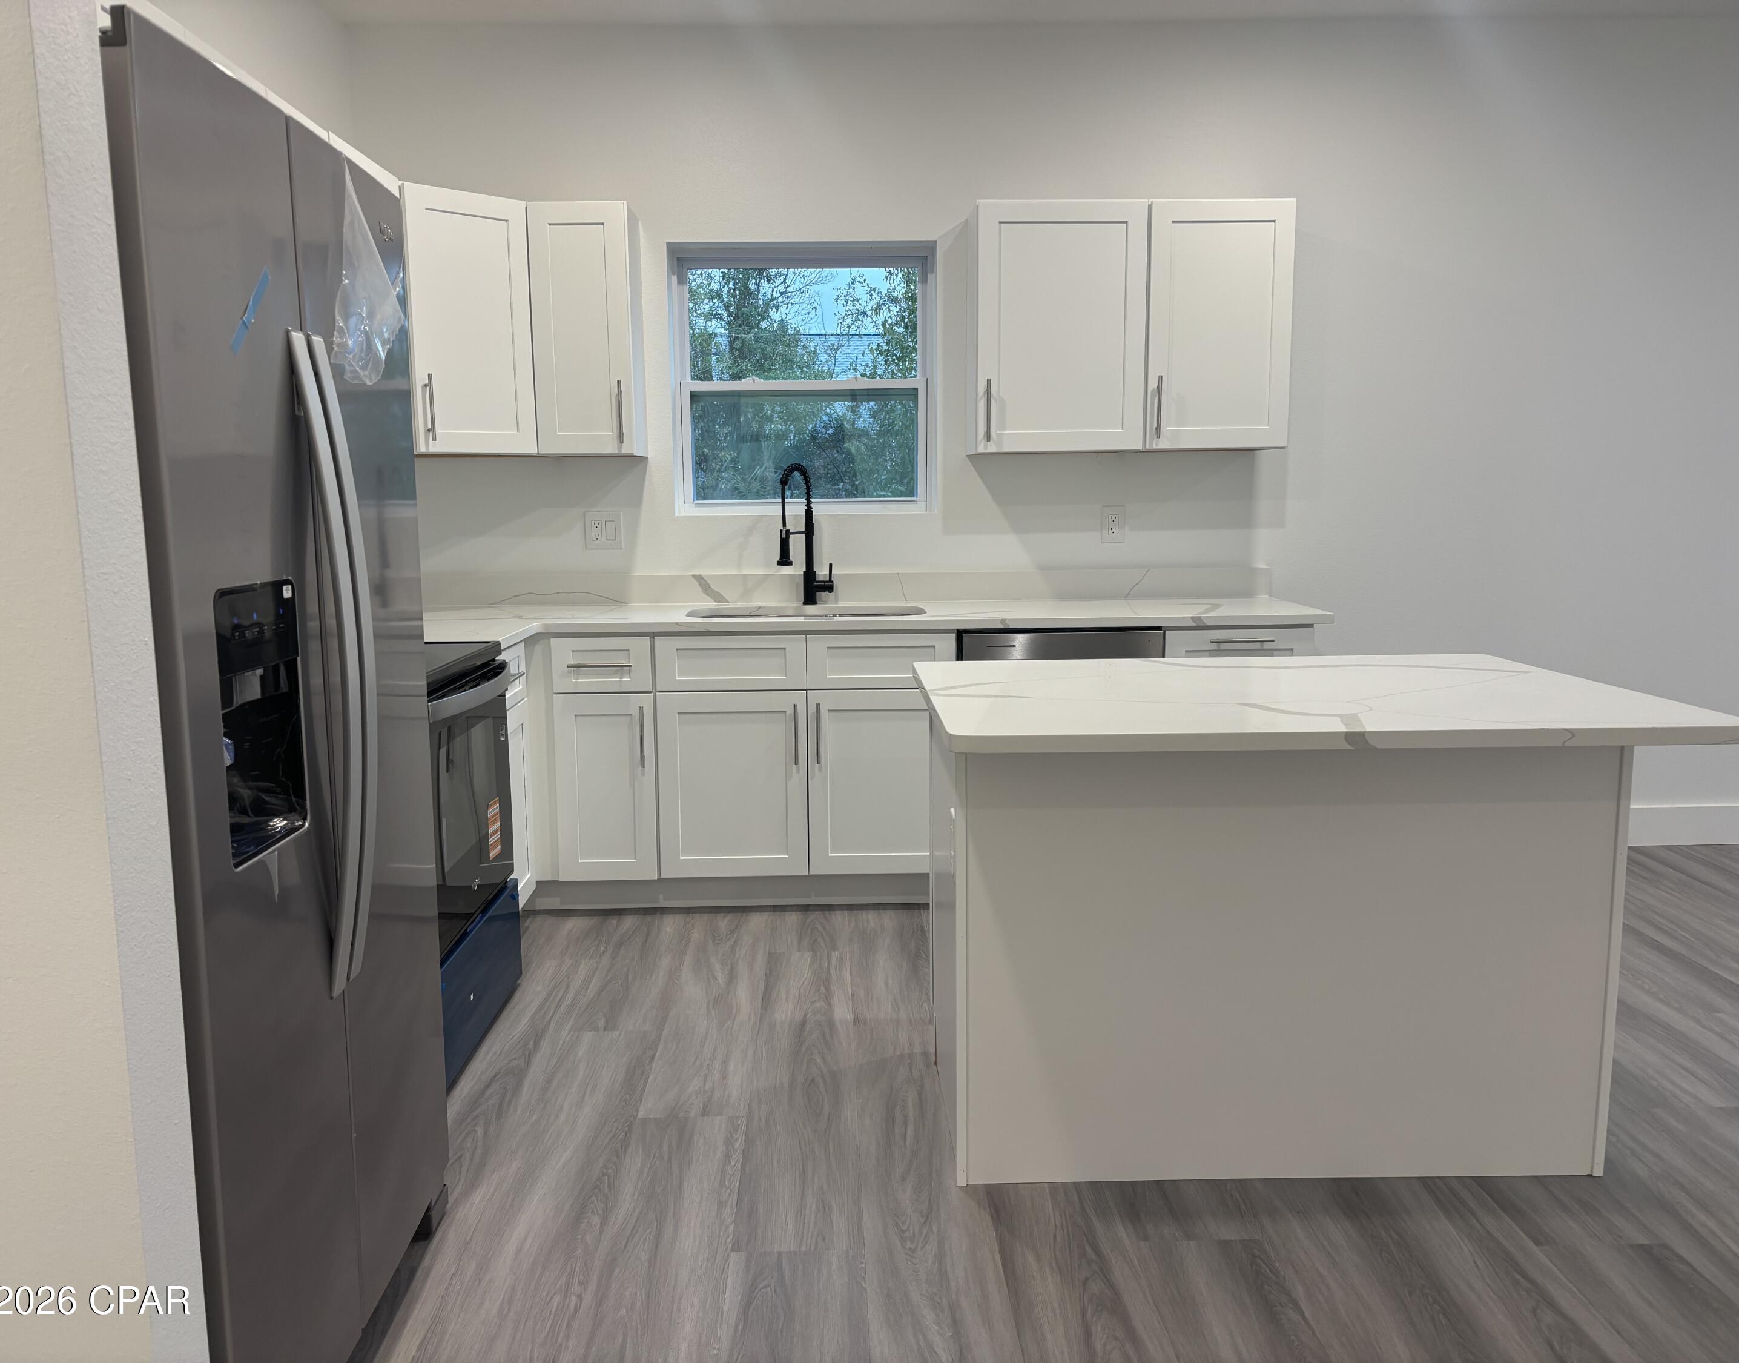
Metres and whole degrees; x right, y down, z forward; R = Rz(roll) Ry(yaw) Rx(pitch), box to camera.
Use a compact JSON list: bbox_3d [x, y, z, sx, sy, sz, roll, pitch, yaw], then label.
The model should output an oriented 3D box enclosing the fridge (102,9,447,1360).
[{"bbox_3d":[-1.122,0.151,1.864,0.875,1.742,0.837,-1,8,-1],"label":"fridge"}]

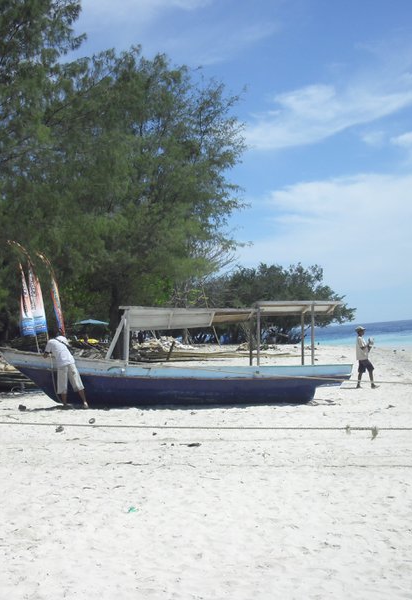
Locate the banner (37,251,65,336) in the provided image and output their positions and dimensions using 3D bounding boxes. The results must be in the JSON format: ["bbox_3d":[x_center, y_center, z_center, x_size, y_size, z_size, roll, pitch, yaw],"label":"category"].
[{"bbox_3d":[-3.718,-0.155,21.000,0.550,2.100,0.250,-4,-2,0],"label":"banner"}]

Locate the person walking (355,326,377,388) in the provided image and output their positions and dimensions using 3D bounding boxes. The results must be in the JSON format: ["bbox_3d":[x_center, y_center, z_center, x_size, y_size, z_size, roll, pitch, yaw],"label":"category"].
[{"bbox_3d":[4.250,1.532,23.400,0.580,1.650,0.460,-5,-2,6],"label":"person walking"}]

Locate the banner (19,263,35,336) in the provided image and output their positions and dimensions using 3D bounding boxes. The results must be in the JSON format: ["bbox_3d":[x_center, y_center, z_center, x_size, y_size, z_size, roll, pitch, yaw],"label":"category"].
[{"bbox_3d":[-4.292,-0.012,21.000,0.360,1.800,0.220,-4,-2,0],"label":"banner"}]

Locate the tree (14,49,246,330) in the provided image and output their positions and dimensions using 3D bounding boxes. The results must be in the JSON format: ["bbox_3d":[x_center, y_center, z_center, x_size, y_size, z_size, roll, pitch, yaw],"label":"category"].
[{"bbox_3d":[-3.267,-4.003,38.000,10.200,13.600,9.800,-4,-2,0],"label":"tree"}]

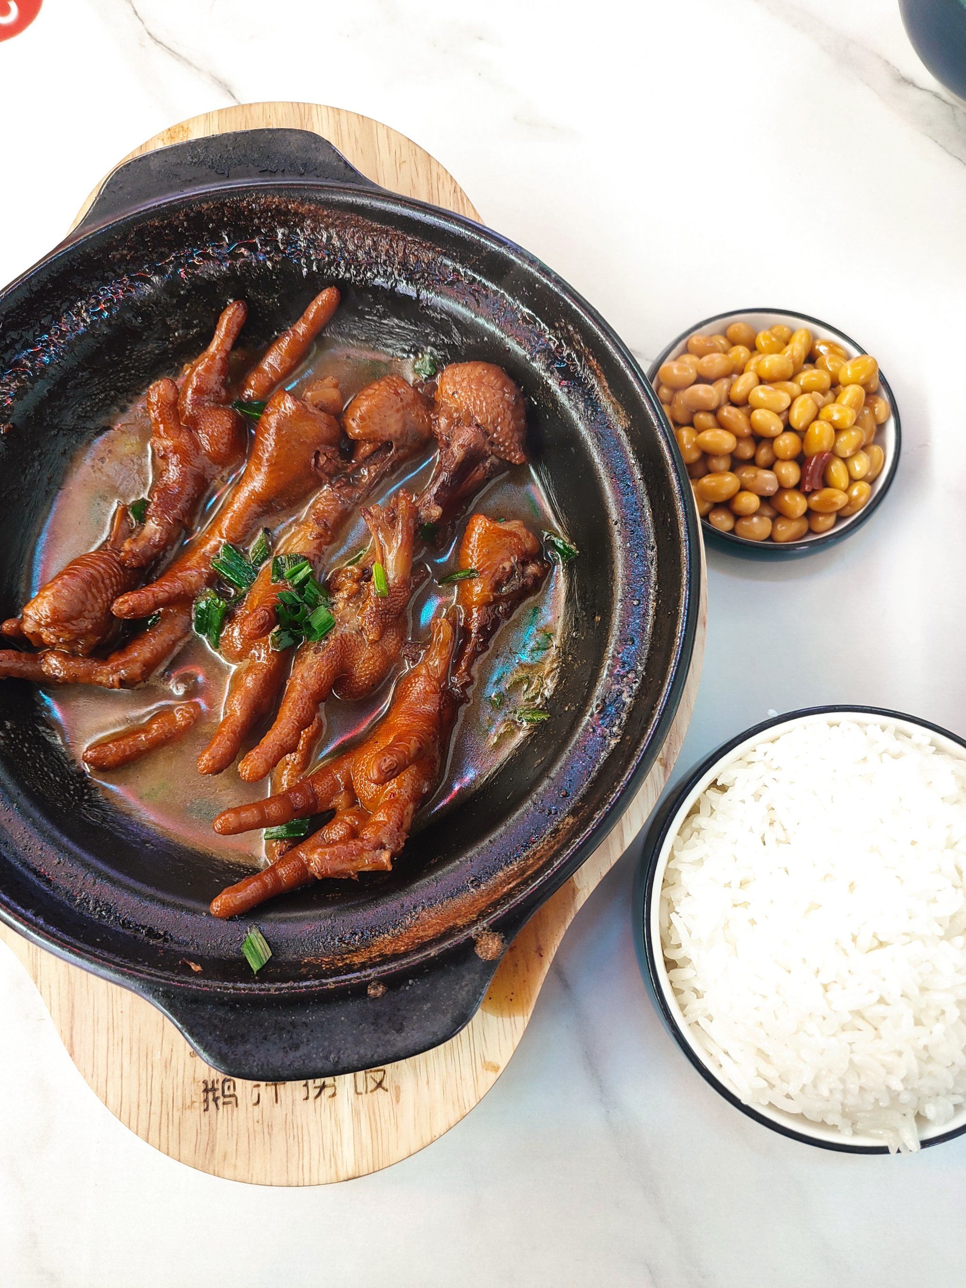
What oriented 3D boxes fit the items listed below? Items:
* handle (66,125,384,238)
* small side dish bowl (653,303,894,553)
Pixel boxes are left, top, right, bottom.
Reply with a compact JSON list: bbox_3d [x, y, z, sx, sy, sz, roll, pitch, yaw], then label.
[{"bbox_3d":[-0.079,-0.142,0.294,0.094,0.017,0.030,-9,77,-2],"label":"handle"},{"bbox_3d":[0.095,-0.069,0.326,0.086,0.038,0.086,0,77,0],"label":"small side dish bowl"}]

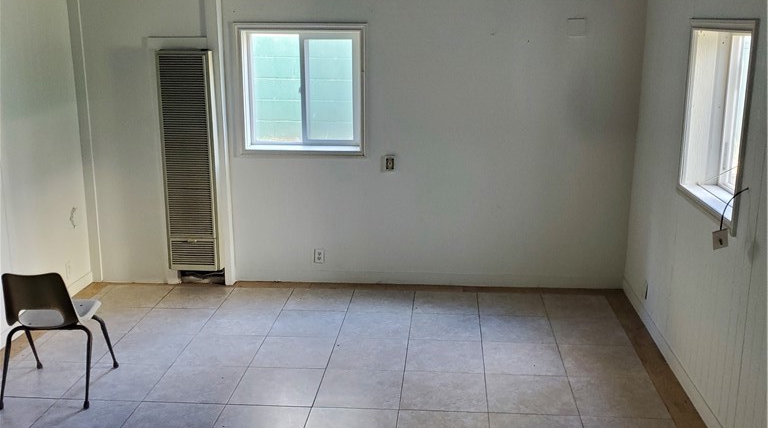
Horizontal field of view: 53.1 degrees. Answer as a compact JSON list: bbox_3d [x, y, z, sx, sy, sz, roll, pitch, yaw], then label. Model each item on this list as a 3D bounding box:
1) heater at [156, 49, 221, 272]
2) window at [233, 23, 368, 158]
[{"bbox_3d":[-1.421,-0.374,5.689,0.389,1.618,0.130,1,14,6],"label":"heater"},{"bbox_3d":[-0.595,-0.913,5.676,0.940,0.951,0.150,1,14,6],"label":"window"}]

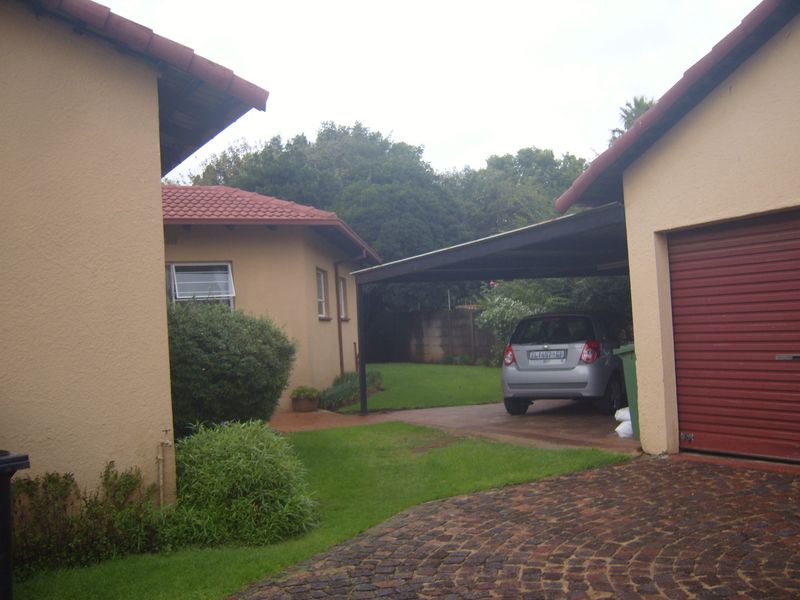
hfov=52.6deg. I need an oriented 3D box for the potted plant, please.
[{"bbox_3d":[-1.669,1.719,14.430,0.520,0.500,0.520,-3,-1,0],"label":"potted plant"}]

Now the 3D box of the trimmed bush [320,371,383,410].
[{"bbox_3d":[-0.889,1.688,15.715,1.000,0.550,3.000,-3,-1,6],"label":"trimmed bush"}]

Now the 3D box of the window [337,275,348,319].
[{"bbox_3d":[-1.414,-0.035,20.258,0.160,1.050,1.400,-3,-1,3],"label":"window"}]

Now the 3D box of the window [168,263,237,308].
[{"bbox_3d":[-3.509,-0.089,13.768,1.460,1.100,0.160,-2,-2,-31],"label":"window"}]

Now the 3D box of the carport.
[{"bbox_3d":[3.369,0.304,12.979,6.200,2.700,6.050,-2,-2,-33],"label":"carport"}]

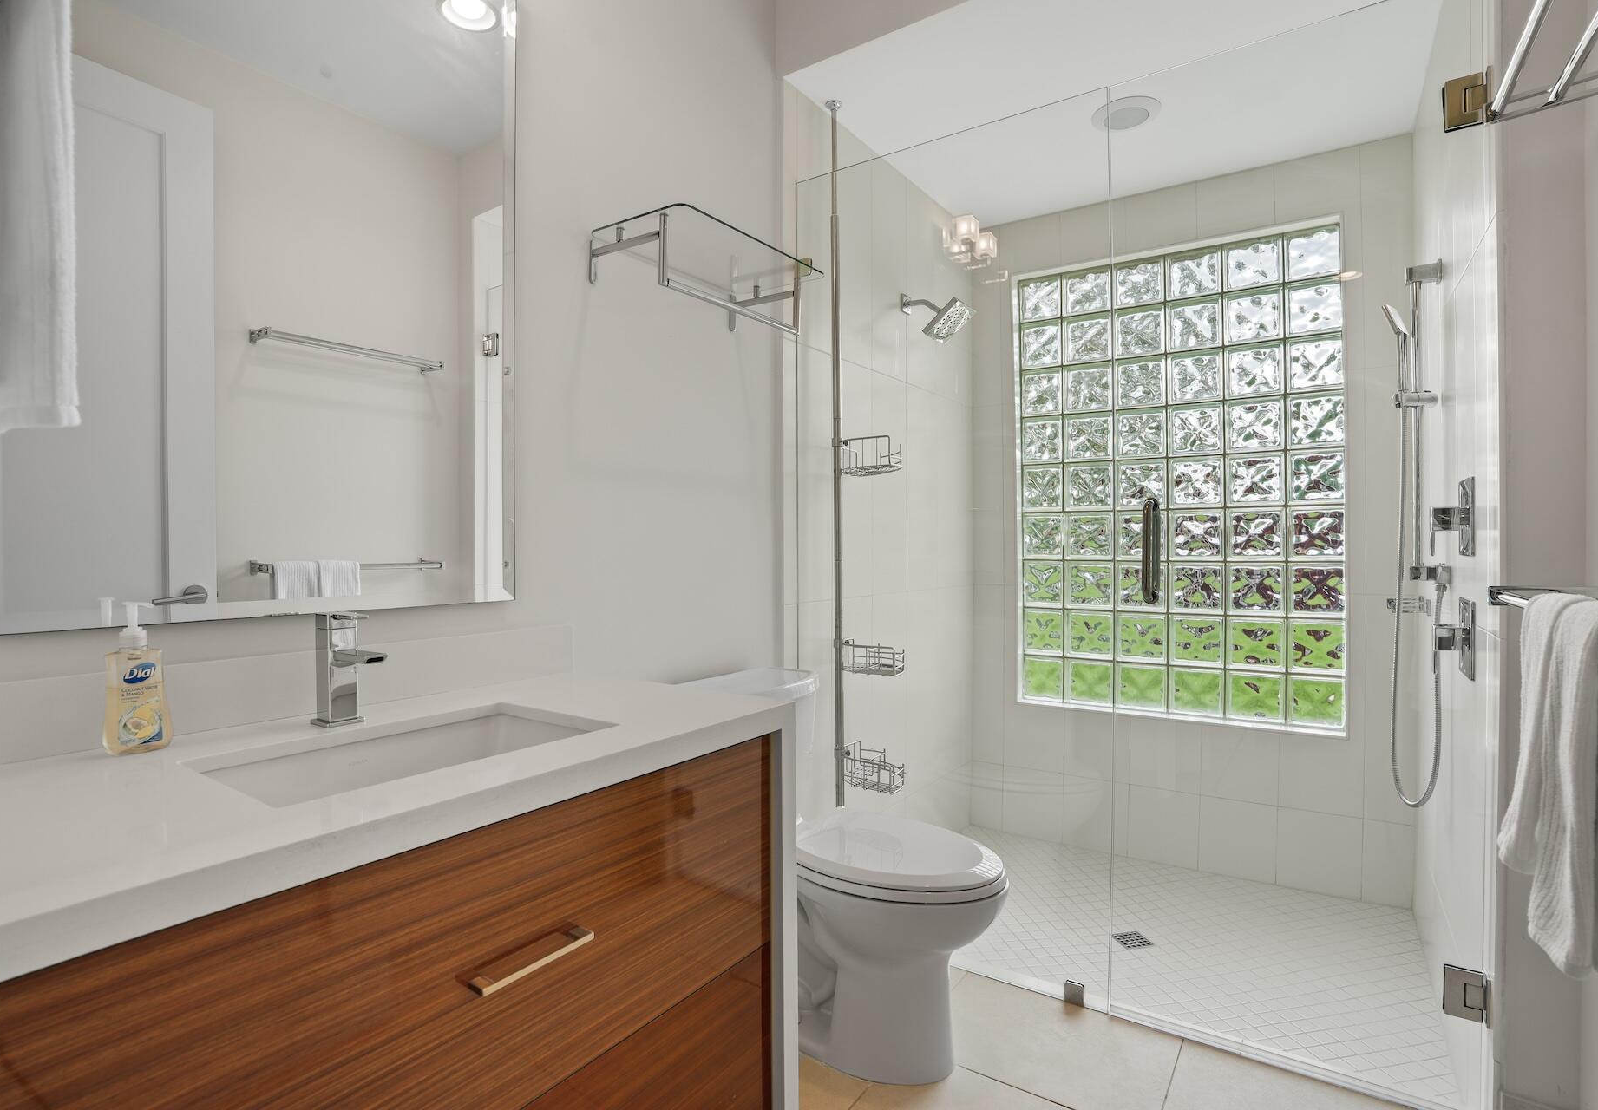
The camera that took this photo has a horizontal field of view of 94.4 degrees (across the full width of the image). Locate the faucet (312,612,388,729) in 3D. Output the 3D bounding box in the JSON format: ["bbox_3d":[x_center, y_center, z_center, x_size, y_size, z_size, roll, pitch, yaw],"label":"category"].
[{"bbox_3d":[-0.660,0.172,1.091,0.137,0.163,0.050,0,1,36],"label":"faucet"}]

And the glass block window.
[{"bbox_3d":[1.449,-0.275,2.929,1.144,1.825,0.090,0,1,34],"label":"glass block window"}]

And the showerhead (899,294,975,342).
[{"bbox_3d":[0.503,-0.879,2.707,0.248,0.186,0.152,0,1,35],"label":"showerhead"}]

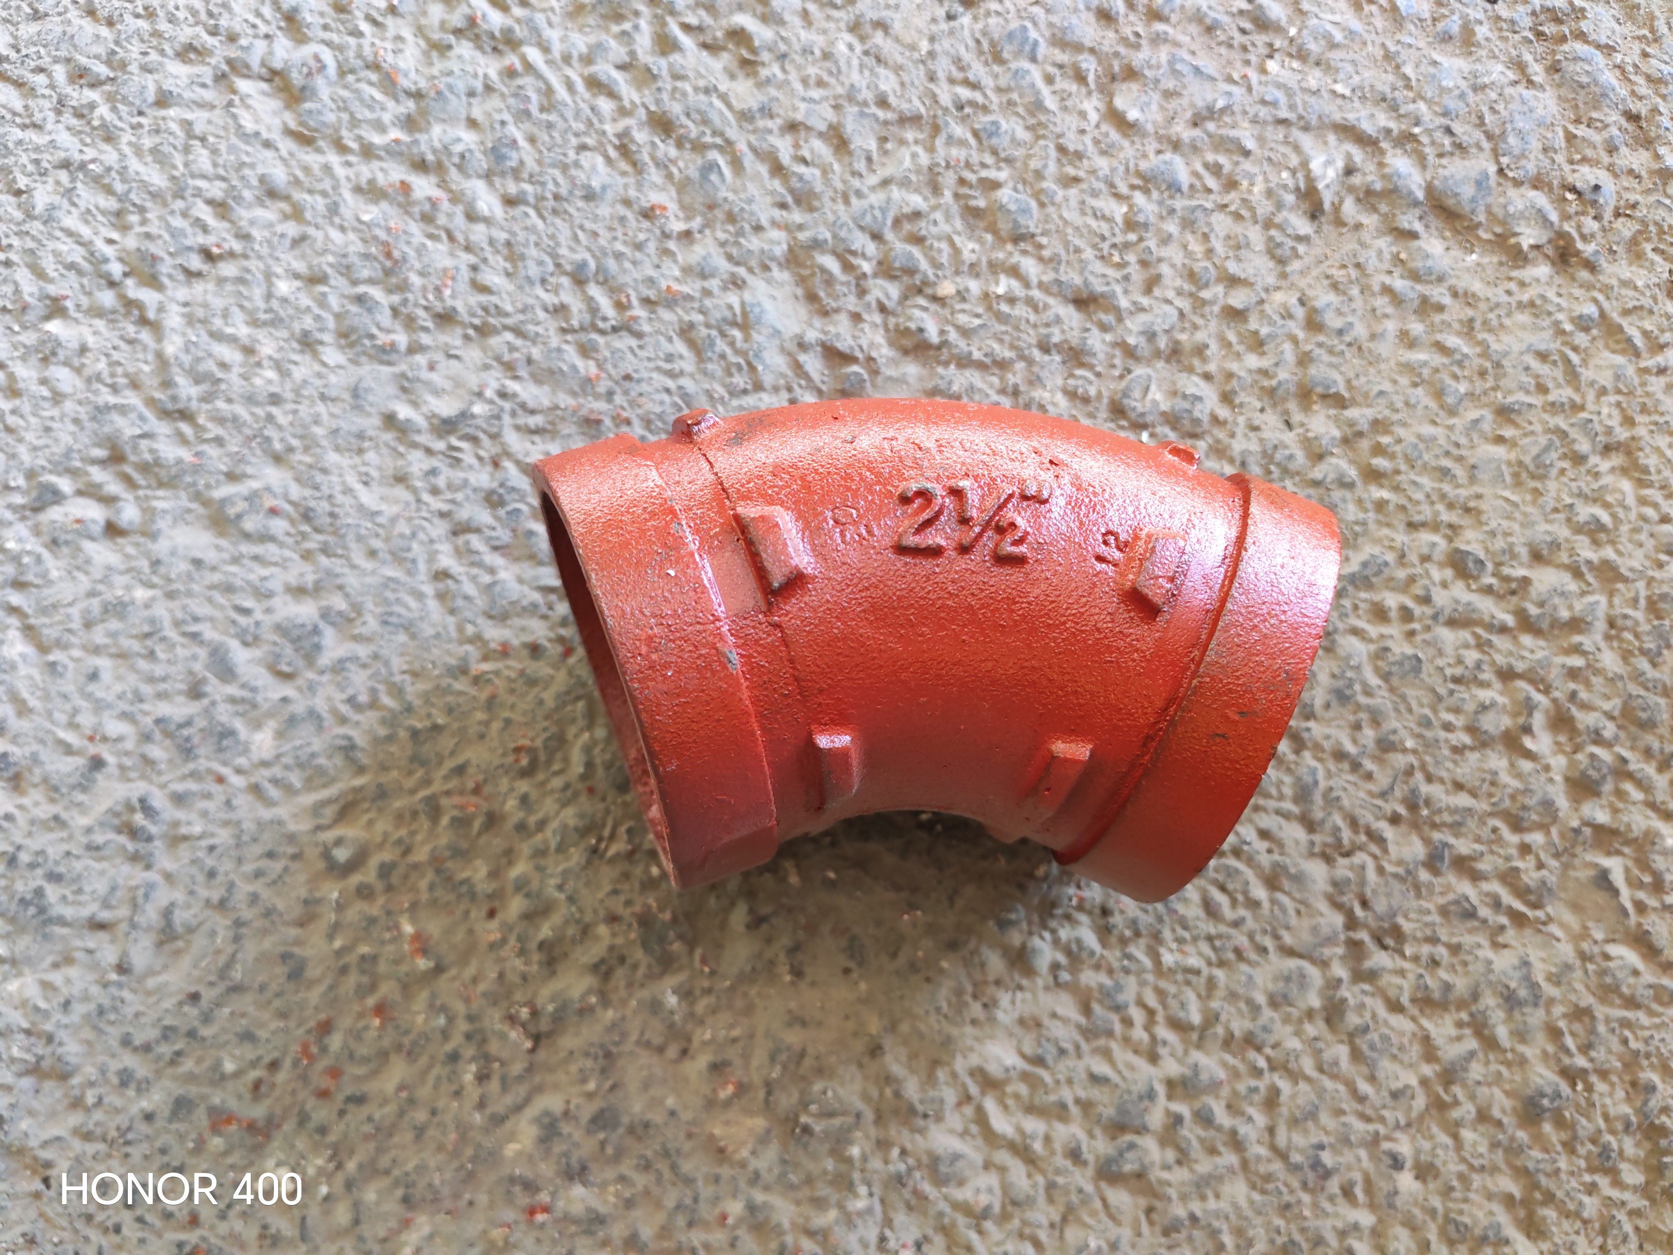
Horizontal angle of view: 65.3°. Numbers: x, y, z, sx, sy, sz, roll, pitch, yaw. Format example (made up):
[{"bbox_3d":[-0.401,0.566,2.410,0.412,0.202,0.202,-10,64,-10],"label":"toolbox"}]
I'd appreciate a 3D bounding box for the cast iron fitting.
[{"bbox_3d":[0.015,0.003,0.225,0.135,0.075,0.085,3,71,-7],"label":"cast iron fitting"}]

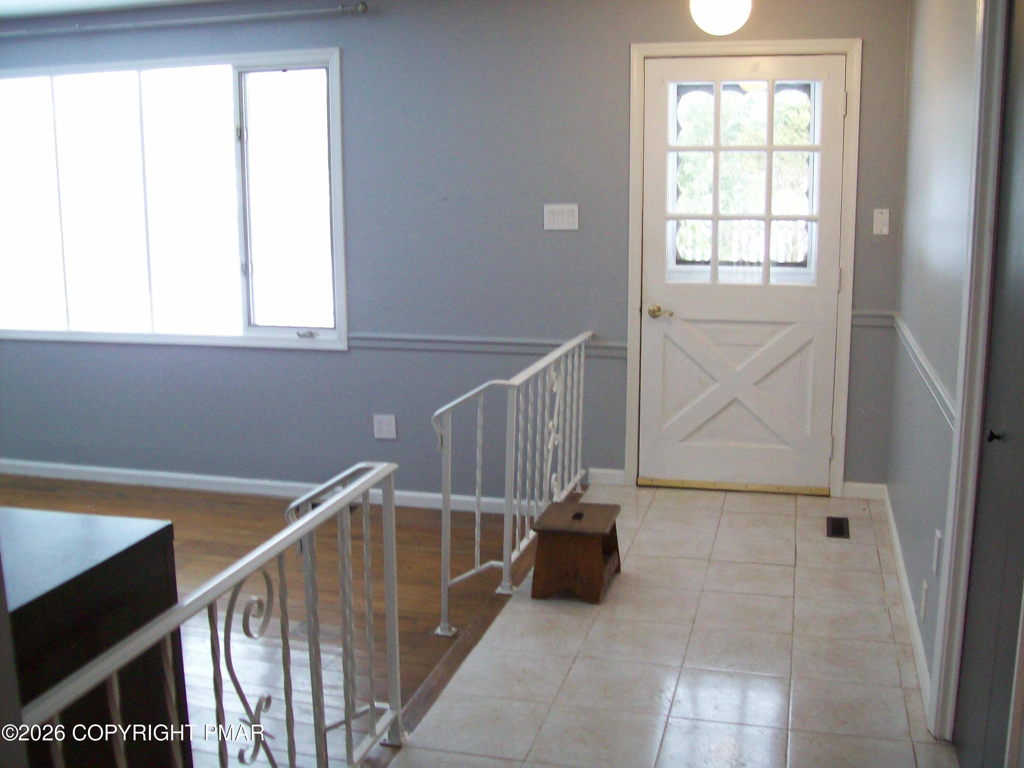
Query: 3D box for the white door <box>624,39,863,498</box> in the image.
[{"bbox_3d":[1.052,-0.506,4.956,1.019,2.079,0.075,2,11,15],"label":"white door"}]

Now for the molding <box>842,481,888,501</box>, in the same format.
[{"bbox_3d":[1.644,0.500,4.967,0.186,0.077,0.015,2,11,15],"label":"molding"}]

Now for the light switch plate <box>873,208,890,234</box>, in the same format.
[{"bbox_3d":[1.642,-0.719,4.731,0.066,0.111,0.010,2,11,15],"label":"light switch plate"}]

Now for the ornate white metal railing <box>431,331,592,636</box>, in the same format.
[{"bbox_3d":[0.043,0.333,4.599,0.311,0.989,1.495,2,11,15],"label":"ornate white metal railing"}]

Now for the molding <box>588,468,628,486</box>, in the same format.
[{"bbox_3d":[0.470,0.465,5.288,0.185,0.088,0.015,2,11,15],"label":"molding"}]

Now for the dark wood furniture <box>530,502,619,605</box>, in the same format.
[{"bbox_3d":[0.248,0.625,3.978,0.270,0.260,0.358,2,11,15],"label":"dark wood furniture"}]

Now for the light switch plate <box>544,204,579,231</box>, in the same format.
[{"bbox_3d":[0.237,-0.800,5.106,0.167,0.121,0.012,2,11,15],"label":"light switch plate"}]

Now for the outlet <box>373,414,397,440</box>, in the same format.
[{"bbox_3d":[-0.663,0.224,5.559,0.118,0.123,0.012,2,11,15],"label":"outlet"}]

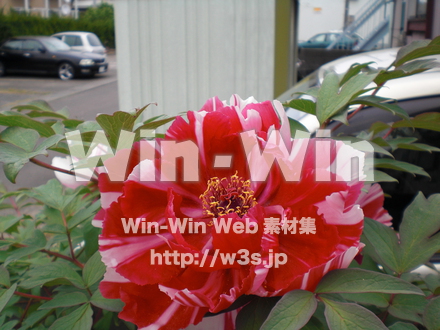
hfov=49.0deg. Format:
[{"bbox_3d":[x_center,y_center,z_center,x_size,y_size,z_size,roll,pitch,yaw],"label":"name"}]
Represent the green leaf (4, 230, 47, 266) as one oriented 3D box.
[{"bbox_3d":[-0.222,0.096,0.550,0.046,0.016,0.034,-19,38,-15],"label":"green leaf"}]

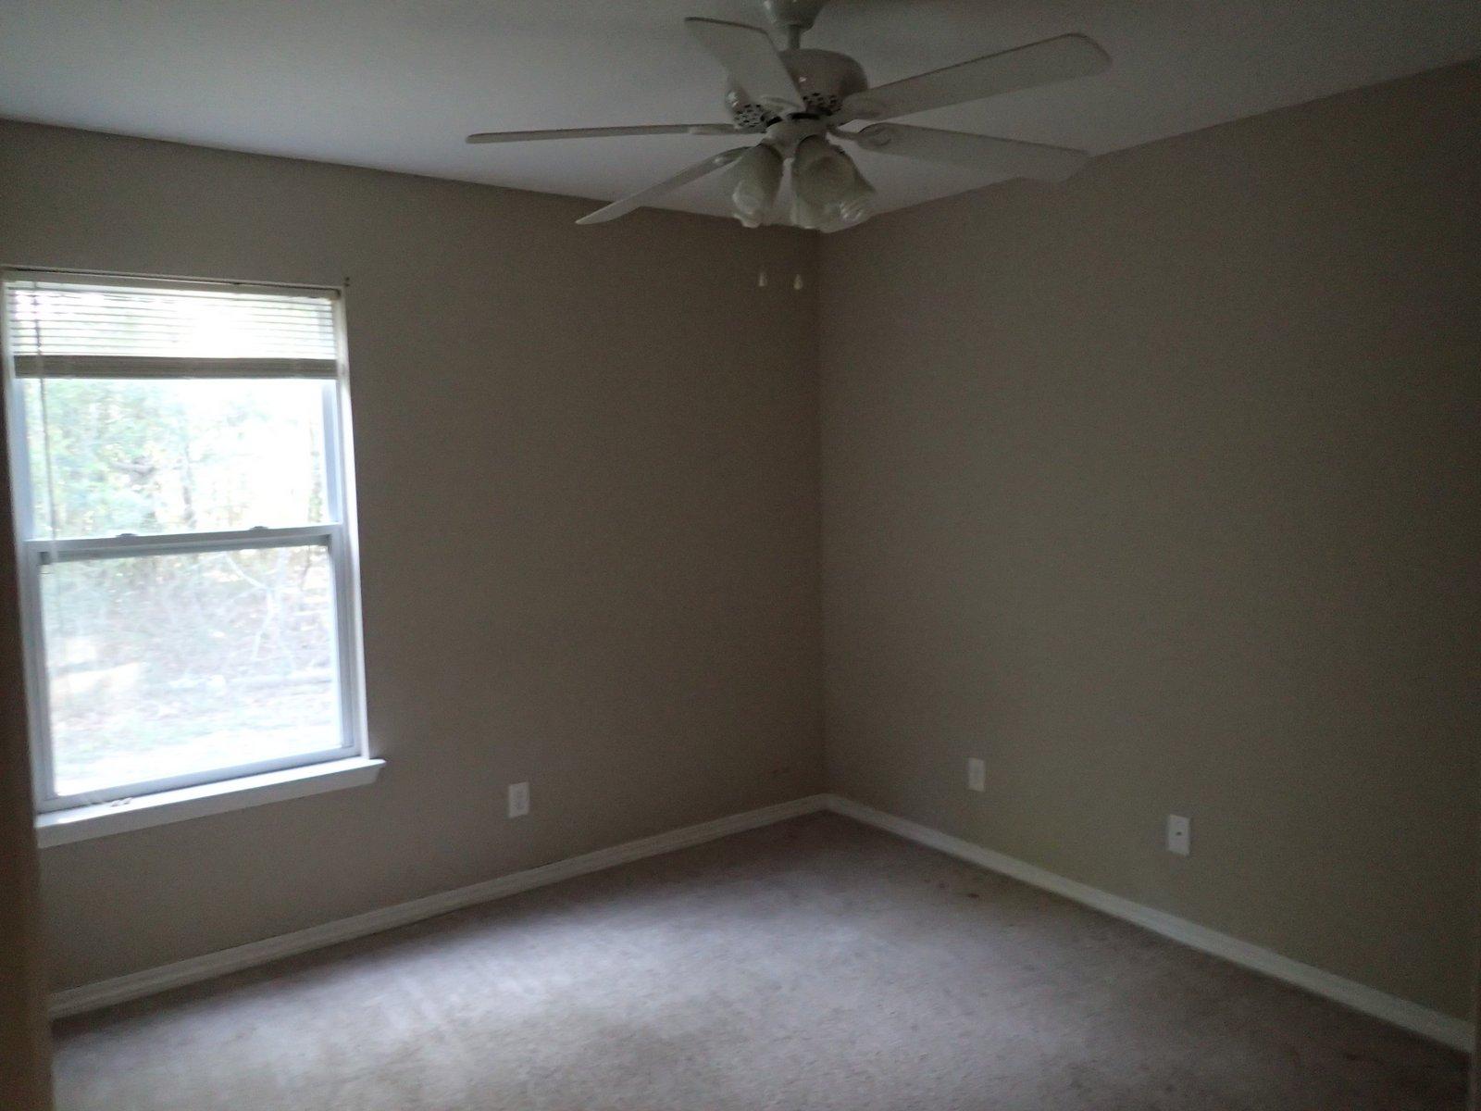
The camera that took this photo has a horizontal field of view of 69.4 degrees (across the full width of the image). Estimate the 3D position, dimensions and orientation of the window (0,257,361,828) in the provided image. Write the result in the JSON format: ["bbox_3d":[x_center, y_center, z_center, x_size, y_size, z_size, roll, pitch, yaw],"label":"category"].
[{"bbox_3d":[-1.601,-0.054,3.136,0.911,1.492,0.099,-5,7,-36],"label":"window"}]

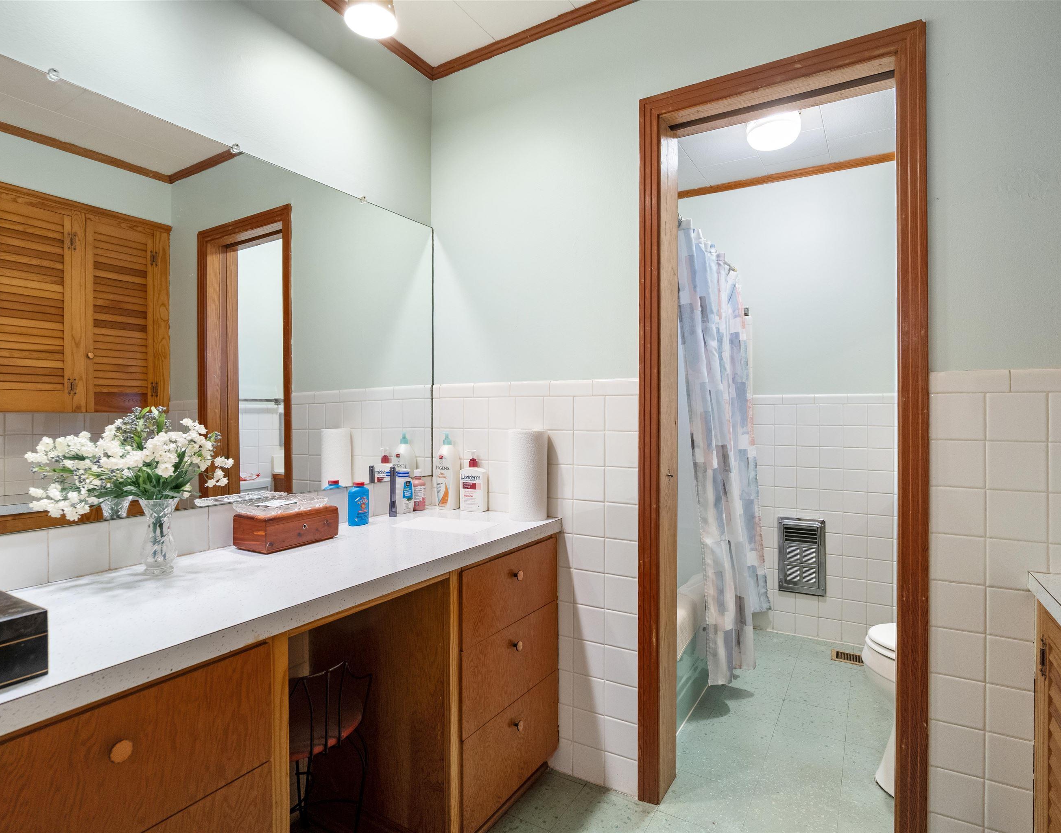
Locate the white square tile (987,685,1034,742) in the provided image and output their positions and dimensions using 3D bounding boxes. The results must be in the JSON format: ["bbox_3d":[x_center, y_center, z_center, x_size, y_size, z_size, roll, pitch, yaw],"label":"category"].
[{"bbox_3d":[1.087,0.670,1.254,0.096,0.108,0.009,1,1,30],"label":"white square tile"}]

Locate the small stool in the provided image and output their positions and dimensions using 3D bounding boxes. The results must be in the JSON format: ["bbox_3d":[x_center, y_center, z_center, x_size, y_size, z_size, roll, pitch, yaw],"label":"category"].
[{"bbox_3d":[-0.542,0.836,1.327,0.420,0.630,0.360,1,1,35],"label":"small stool"}]

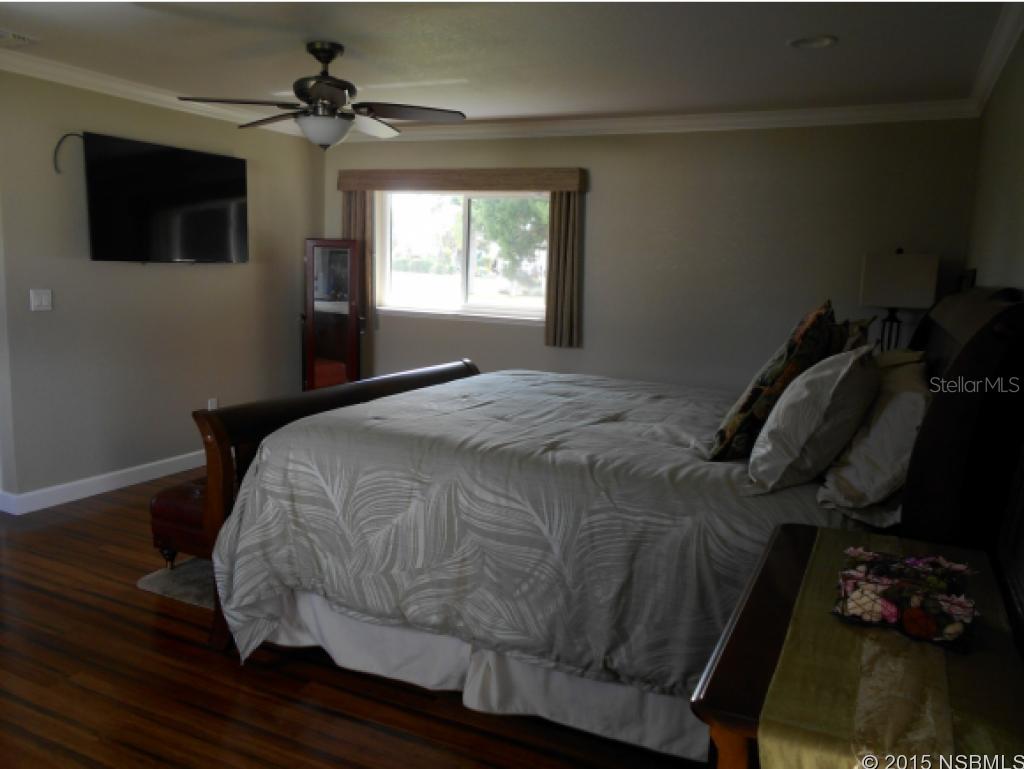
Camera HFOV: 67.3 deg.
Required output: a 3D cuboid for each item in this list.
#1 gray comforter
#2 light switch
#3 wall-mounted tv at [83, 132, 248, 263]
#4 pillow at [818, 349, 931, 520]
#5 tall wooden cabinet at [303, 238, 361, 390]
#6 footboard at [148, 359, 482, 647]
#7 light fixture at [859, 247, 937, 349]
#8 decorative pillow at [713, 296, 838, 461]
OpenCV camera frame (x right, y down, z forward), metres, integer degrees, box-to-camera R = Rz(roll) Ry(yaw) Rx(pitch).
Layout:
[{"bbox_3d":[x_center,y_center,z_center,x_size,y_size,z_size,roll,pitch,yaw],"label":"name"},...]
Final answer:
[{"bbox_3d":[0.299,0.497,3.225,2.070,0.790,2.060,7,10,26],"label":"gray comforter"},{"bbox_3d":[-2.592,-0.463,4.247,0.012,0.116,0.116,7,10,26],"label":"light switch"},{"bbox_3d":[-2.144,-1.132,4.867,0.060,0.700,1.210,7,10,26],"label":"wall-mounted tv"},{"bbox_3d":[1.126,0.100,2.326,0.200,0.450,0.700,22,17,23],"label":"pillow"},{"bbox_3d":[-1.323,-0.249,5.636,0.400,1.600,0.330,0,10,-14],"label":"tall wooden cabinet"},{"bbox_3d":[-0.682,0.435,3.701,0.250,0.930,1.880,7,10,26],"label":"footboard"},{"bbox_3d":[1.950,-0.289,3.943,0.330,0.790,0.330,7,10,26],"label":"light fixture"},{"bbox_3d":[0.955,-0.007,2.658,0.170,0.580,0.560,38,22,18],"label":"decorative pillow"}]

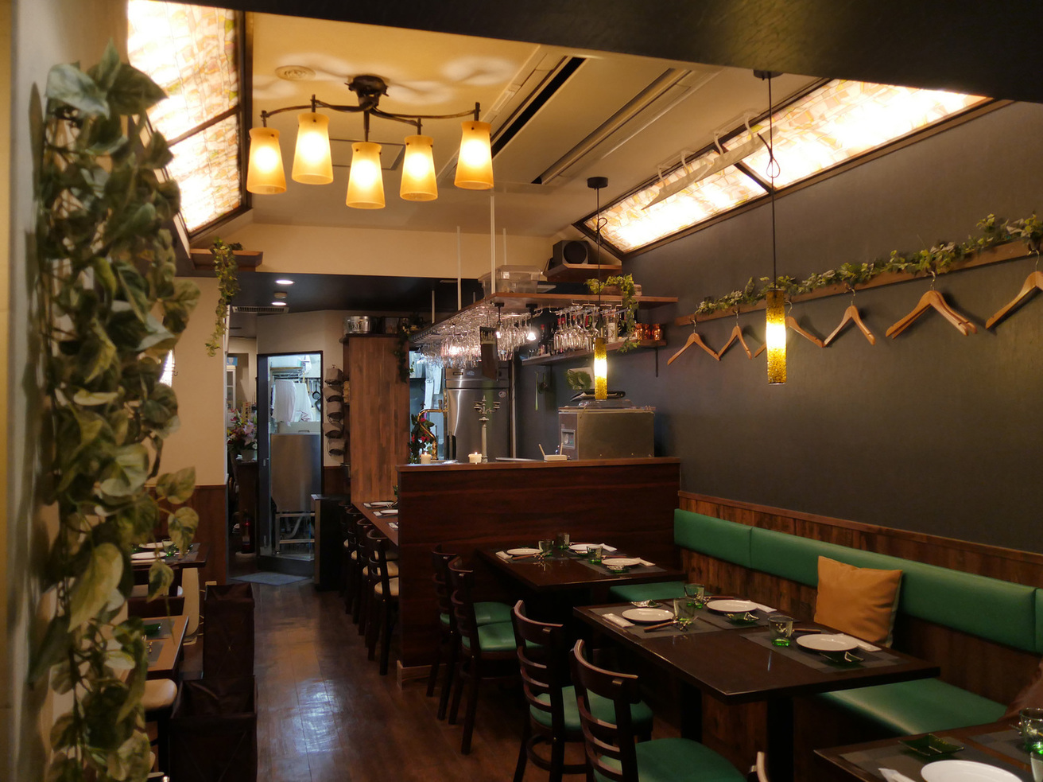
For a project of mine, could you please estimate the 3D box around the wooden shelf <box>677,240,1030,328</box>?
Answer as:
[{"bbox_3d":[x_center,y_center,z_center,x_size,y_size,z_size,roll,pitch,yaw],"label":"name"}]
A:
[{"bbox_3d":[1.345,-0.457,3.974,0.027,0.058,2.632,0,-1,-18],"label":"wooden shelf"}]

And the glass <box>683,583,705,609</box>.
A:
[{"bbox_3d":[0.662,0.786,3.230,0.079,0.083,0.079,-1,-1,0],"label":"glass"}]

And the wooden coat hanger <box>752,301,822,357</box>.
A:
[{"bbox_3d":[1.242,-0.288,3.919,0.050,0.250,0.430,0,-1,-27],"label":"wooden coat hanger"}]

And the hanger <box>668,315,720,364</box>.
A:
[{"bbox_3d":[0.991,-0.299,4.902,0.050,0.274,0.425,0,-2,-32],"label":"hanger"}]

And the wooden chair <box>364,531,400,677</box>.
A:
[{"bbox_3d":[-0.671,1.252,5.134,0.490,0.806,0.420,0,-1,-18],"label":"wooden chair"}]

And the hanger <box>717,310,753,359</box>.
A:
[{"bbox_3d":[1.127,-0.307,4.474,0.050,0.242,0.425,0,-1,-11],"label":"hanger"}]

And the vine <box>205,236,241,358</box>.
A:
[{"bbox_3d":[-1.714,-0.541,4.865,0.211,0.691,0.170,0,-1,-18],"label":"vine"}]

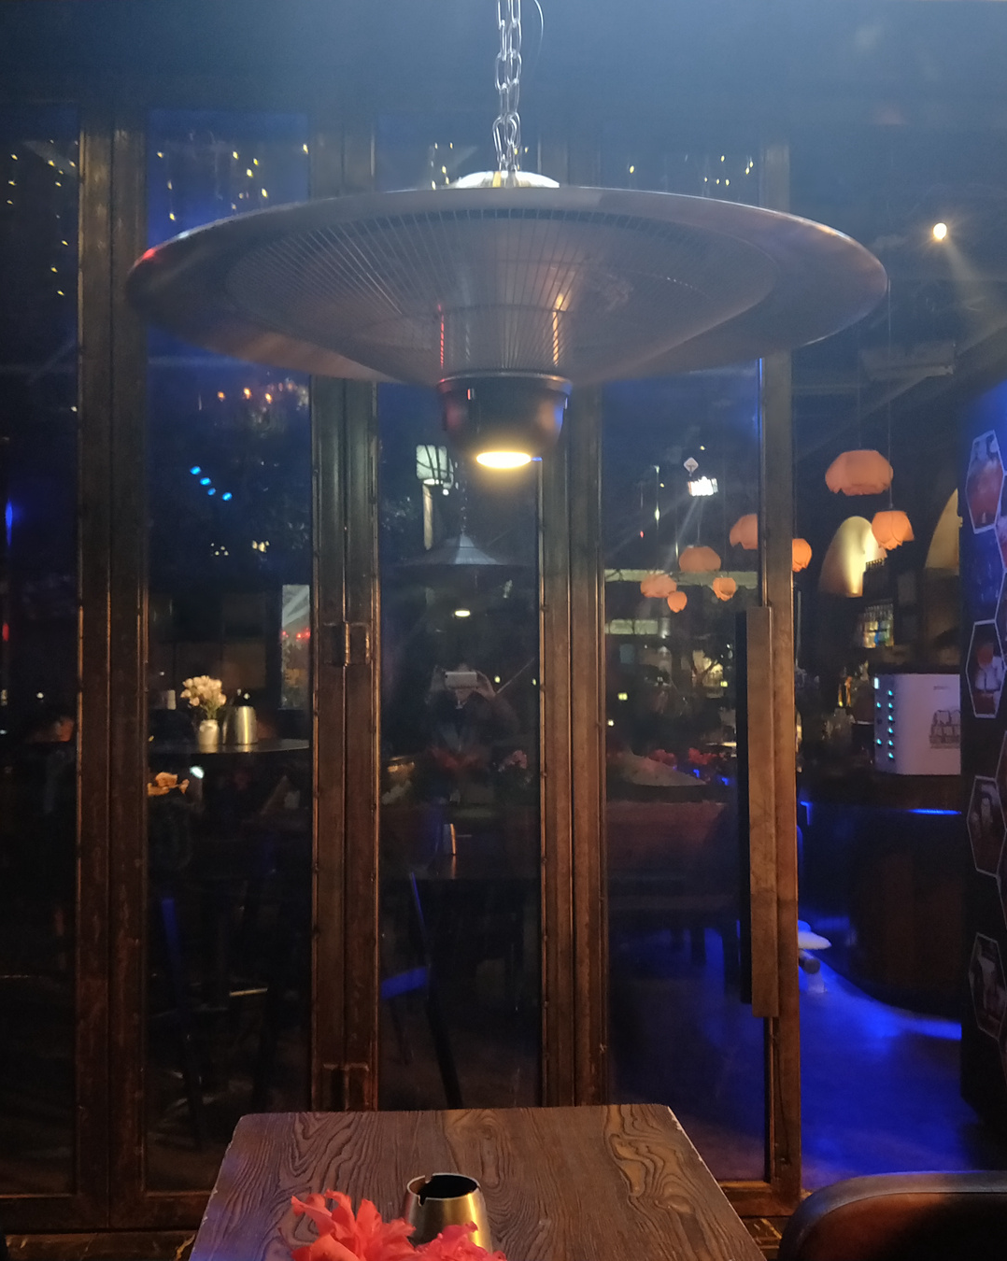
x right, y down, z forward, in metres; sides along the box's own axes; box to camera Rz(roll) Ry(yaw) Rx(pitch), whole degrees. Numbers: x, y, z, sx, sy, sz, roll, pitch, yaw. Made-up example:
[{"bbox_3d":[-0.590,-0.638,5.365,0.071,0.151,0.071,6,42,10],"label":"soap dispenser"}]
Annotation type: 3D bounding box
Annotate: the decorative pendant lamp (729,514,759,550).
[{"bbox_3d":[1.429,-0.560,6.900,0.300,0.200,0.300,0,-2,3],"label":"decorative pendant lamp"}]

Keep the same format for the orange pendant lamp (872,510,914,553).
[{"bbox_3d":[1.475,-0.378,4.600,0.159,0.155,0.159,0,-2,3],"label":"orange pendant lamp"}]

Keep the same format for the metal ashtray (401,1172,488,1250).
[{"bbox_3d":[-0.054,0.562,1.120,0.092,0.094,0.092,0,-2,3],"label":"metal ashtray"}]

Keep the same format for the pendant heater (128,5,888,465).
[{"bbox_3d":[0.003,-0.363,1.115,0.668,0.420,0.668,0,0,3],"label":"pendant heater"}]

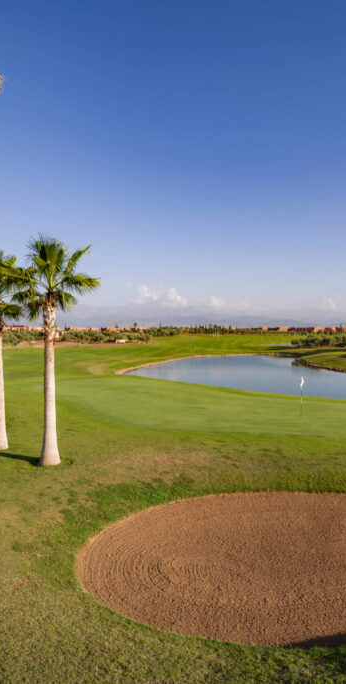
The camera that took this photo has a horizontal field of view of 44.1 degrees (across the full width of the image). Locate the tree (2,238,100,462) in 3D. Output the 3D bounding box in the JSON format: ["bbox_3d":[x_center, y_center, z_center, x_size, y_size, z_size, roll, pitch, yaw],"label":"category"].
[{"bbox_3d":[-4.140,0.290,14.500,3.250,7.750,3.250,0,2,0],"label":"tree"}]

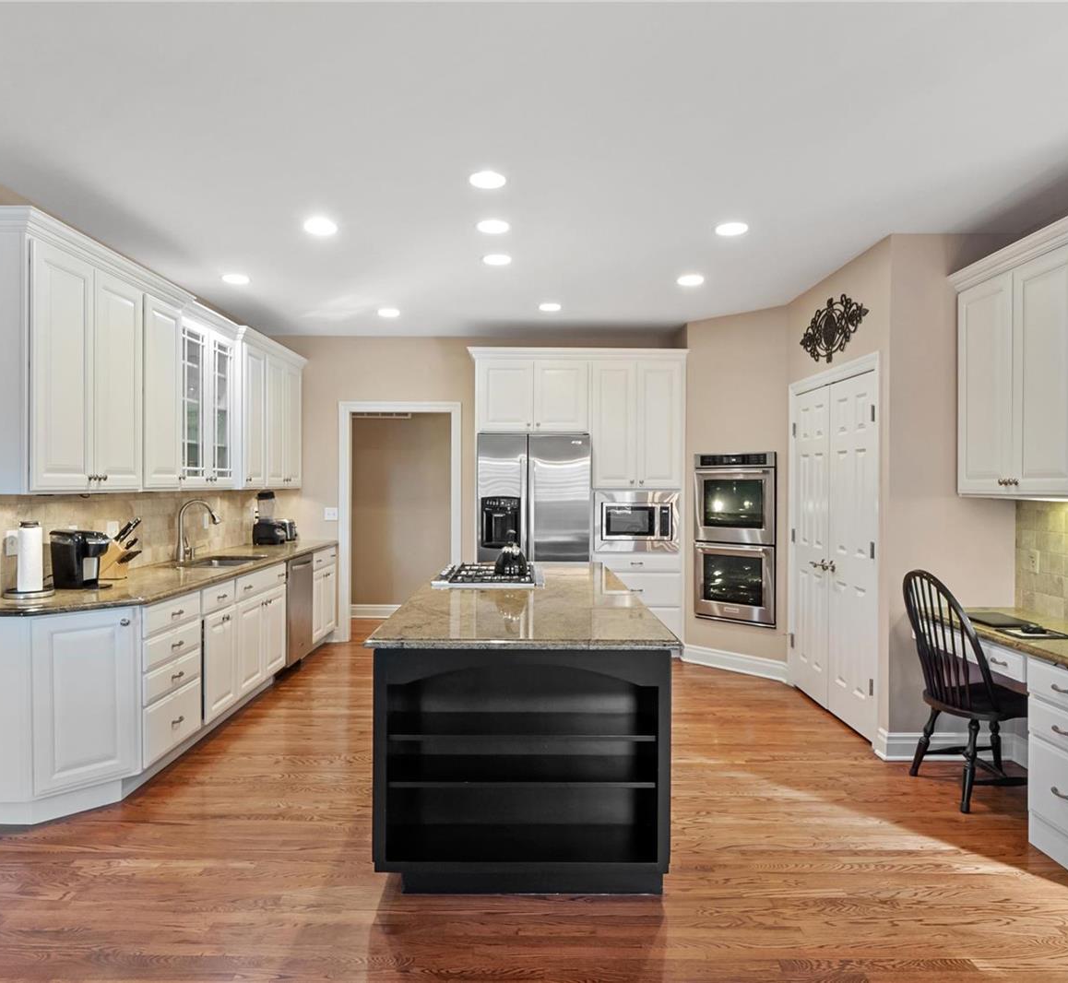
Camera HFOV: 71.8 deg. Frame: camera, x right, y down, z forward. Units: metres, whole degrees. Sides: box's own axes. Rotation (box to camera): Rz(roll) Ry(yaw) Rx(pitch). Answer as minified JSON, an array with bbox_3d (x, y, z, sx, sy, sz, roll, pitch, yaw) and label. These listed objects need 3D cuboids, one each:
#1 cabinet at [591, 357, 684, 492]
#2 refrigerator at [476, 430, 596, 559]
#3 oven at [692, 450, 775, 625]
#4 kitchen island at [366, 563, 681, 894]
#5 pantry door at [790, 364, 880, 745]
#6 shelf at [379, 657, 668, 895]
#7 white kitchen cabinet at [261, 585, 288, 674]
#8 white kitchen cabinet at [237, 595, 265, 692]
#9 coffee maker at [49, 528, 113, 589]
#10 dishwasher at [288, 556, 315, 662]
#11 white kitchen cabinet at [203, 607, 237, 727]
[{"bbox_3d":[0.841,-0.537,6.277,0.750,1.050,0.500,0,0,-1],"label":"cabinet"},{"bbox_3d":[-0.004,0.448,6.238,0.910,1.824,0.730,0,0,-1],"label":"refrigerator"},{"bbox_3d":[1.730,0.357,5.782,0.620,1.290,0.690,0,0,-45],"label":"oven"},{"bbox_3d":[-0.048,0.939,3.706,1.045,0.895,2.540,0,0,-1],"label":"kitchen island"},{"bbox_3d":[1.878,0.349,4.655,0.060,2.085,1.240,0,0,-1],"label":"pantry door"},{"bbox_3d":[-0.051,0.956,2.636,1.000,0.855,0.310,0,0,-1],"label":"shelf"},{"bbox_3d":[-2.056,0.951,5.031,0.590,0.580,0.450,0,0,-1],"label":"white kitchen cabinet"},{"bbox_3d":[-2.051,0.953,4.576,0.590,0.580,0.450,0,0,-1],"label":"white kitchen cabinet"},{"bbox_3d":[-2.155,0.316,3.567,0.250,0.300,0.180,1,0,9],"label":"coffee maker"},{"bbox_3d":[-2.051,0.892,5.596,0.620,0.810,0.610,0,0,-1],"label":"dishwasher"},{"bbox_3d":[-1.997,0.961,4.173,0.480,0.565,0.480,0,0,-1],"label":"white kitchen cabinet"}]

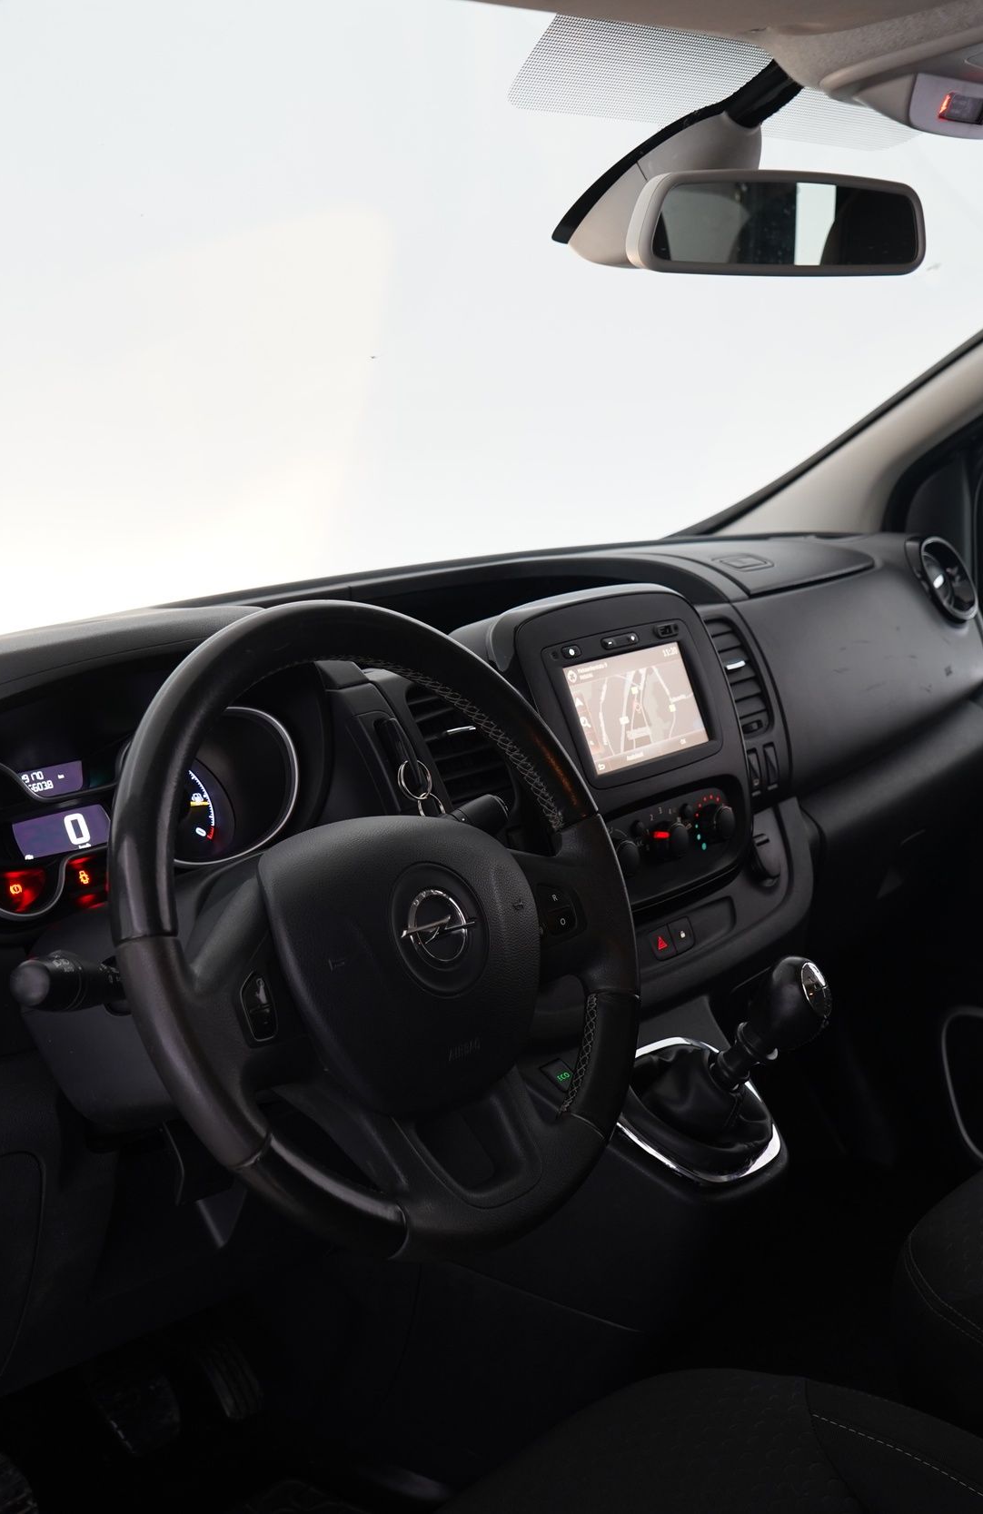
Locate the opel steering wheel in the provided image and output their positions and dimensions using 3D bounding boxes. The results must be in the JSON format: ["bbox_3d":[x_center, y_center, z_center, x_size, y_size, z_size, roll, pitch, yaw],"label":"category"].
[{"bbox_3d":[-0.065,0.098,1.040,0.100,0.385,0.385,-24,-5,41],"label":"opel steering wheel"}]

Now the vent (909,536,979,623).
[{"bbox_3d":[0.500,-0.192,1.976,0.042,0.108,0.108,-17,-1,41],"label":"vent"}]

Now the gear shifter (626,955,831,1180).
[{"bbox_3d":[0.156,0.211,1.231,0.135,0.165,0.125,10,17,38],"label":"gear shifter"}]

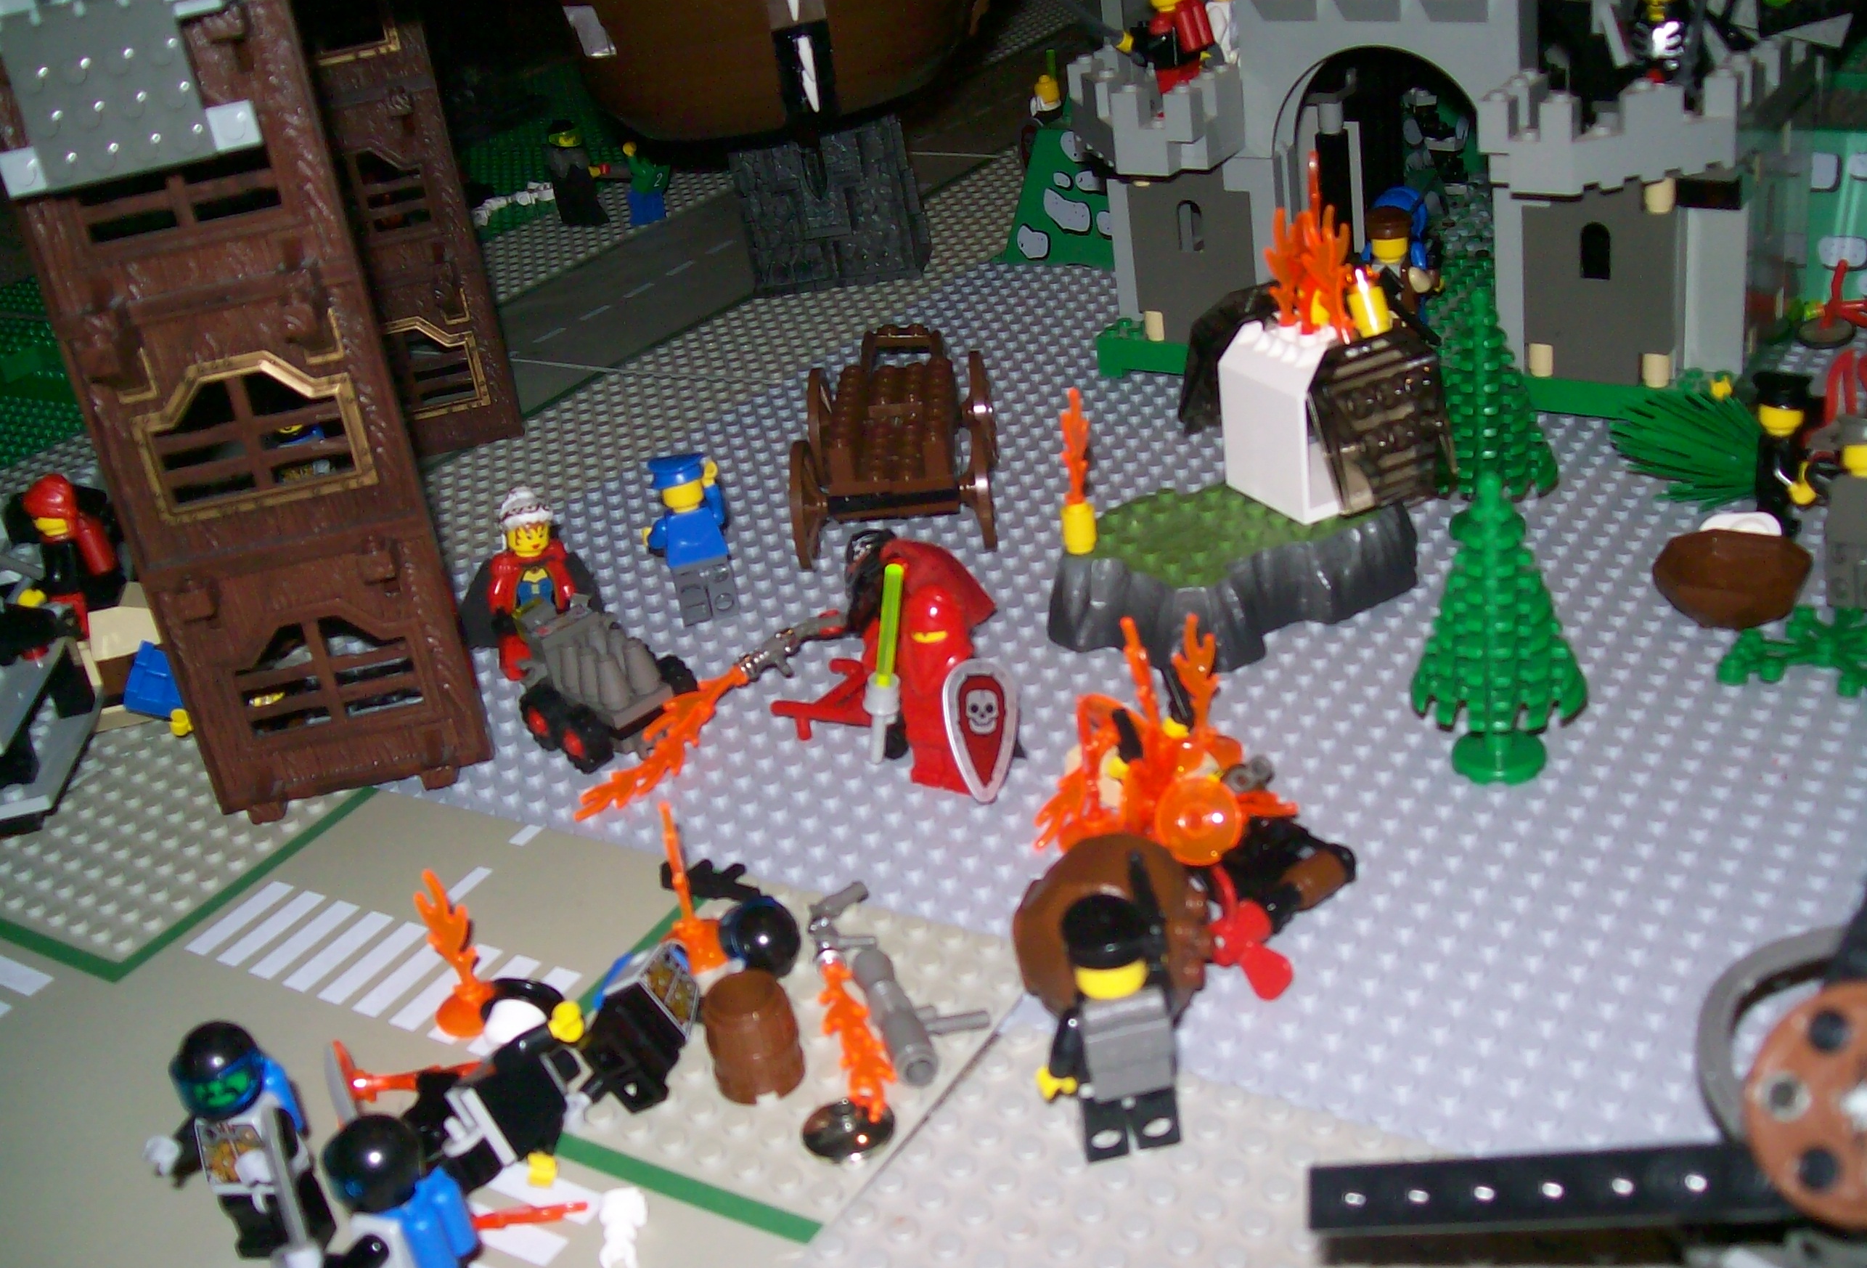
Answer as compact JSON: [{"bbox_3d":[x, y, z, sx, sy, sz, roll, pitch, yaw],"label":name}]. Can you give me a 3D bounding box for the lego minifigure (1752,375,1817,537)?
[{"bbox_3d":[0.207,-0.043,0.469,0.015,0.041,0.018,-1,28,17],"label":"lego minifigure"}]

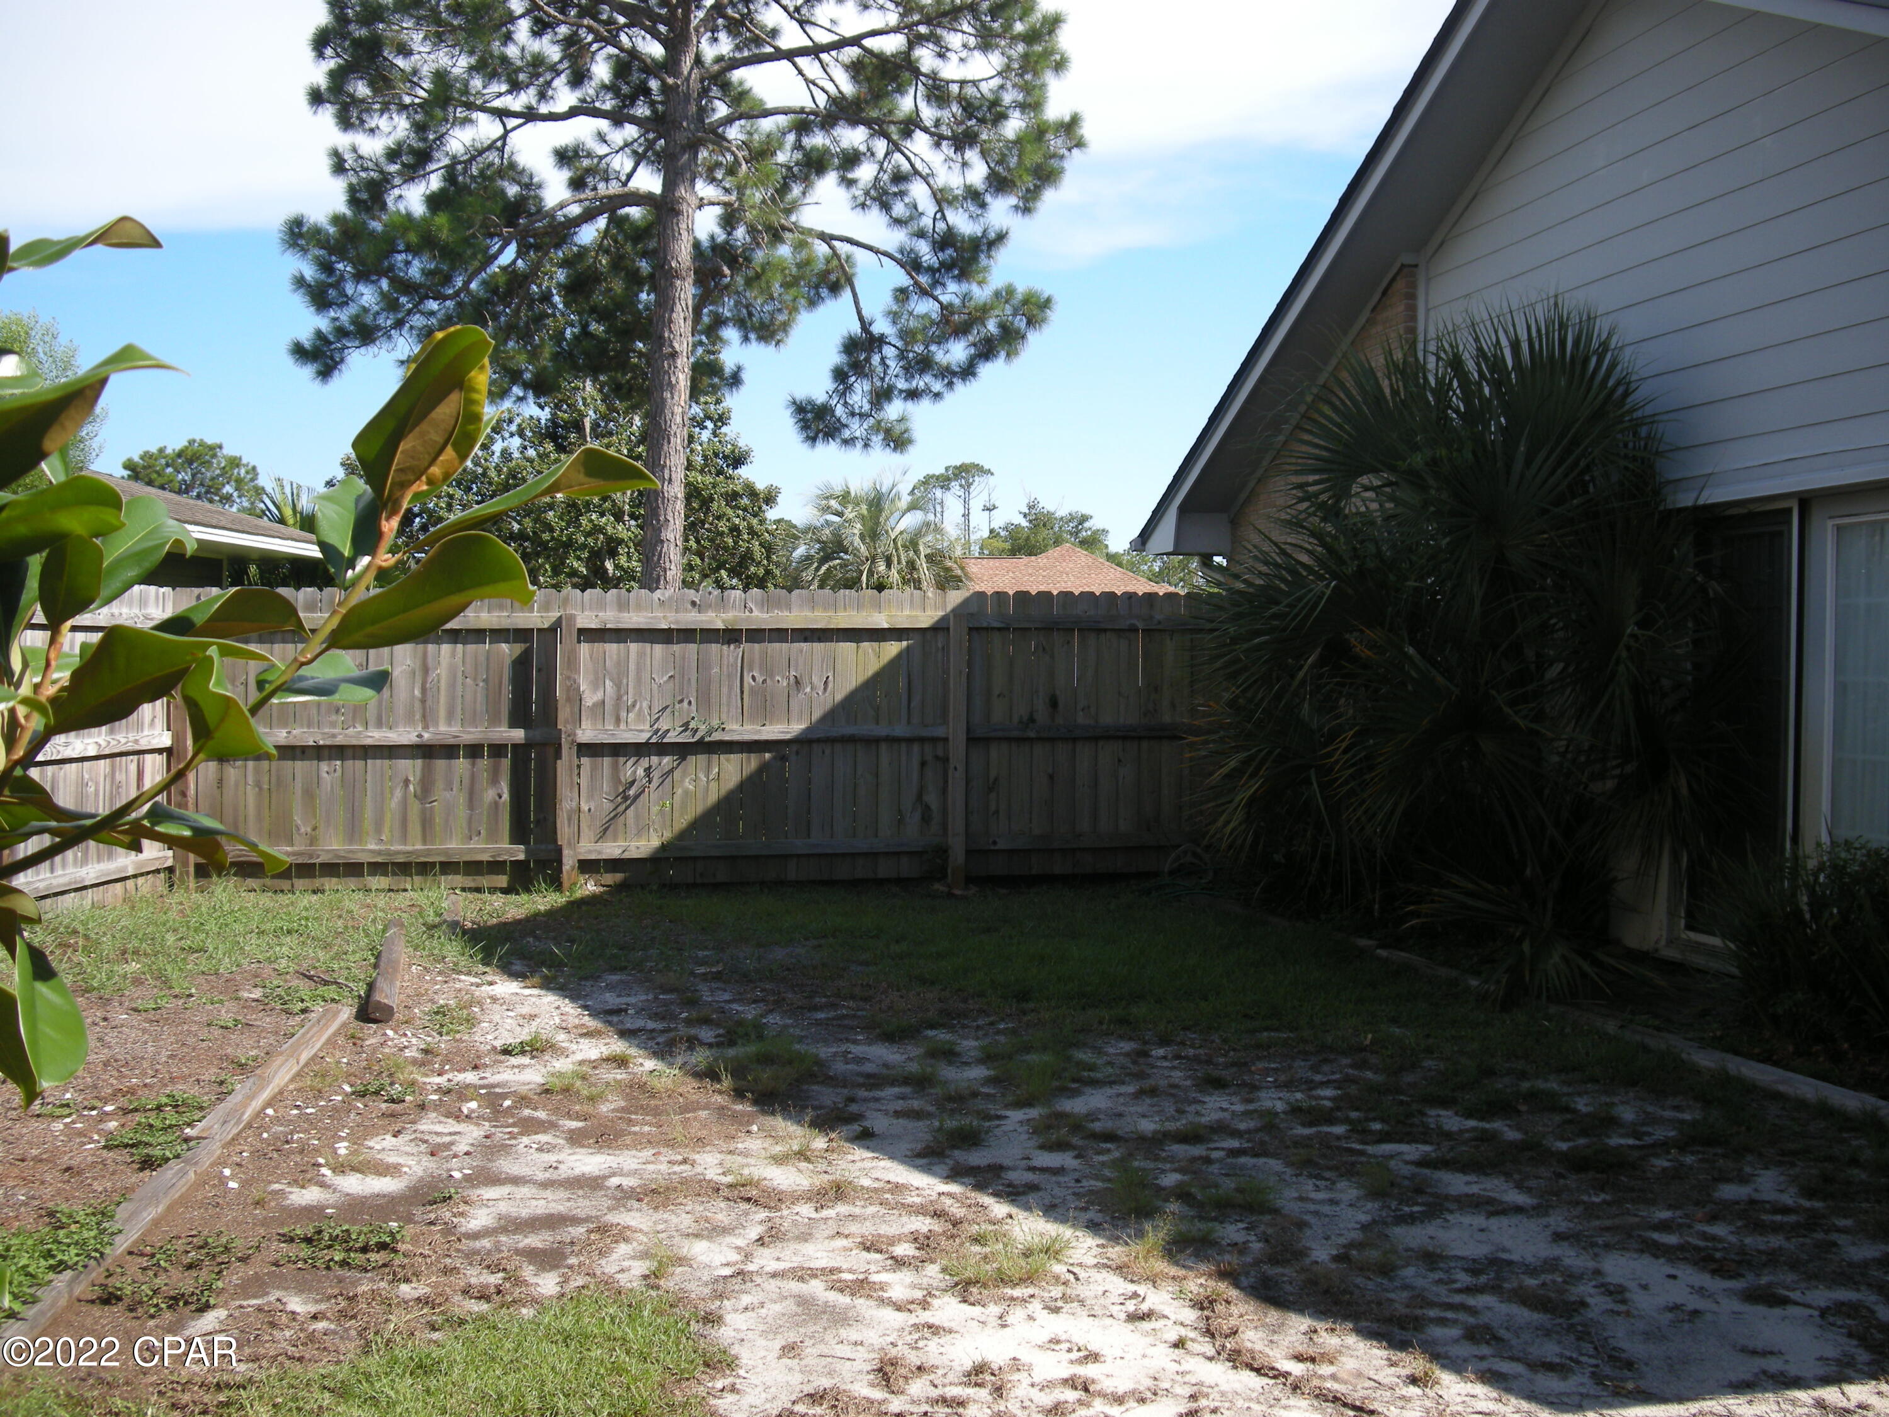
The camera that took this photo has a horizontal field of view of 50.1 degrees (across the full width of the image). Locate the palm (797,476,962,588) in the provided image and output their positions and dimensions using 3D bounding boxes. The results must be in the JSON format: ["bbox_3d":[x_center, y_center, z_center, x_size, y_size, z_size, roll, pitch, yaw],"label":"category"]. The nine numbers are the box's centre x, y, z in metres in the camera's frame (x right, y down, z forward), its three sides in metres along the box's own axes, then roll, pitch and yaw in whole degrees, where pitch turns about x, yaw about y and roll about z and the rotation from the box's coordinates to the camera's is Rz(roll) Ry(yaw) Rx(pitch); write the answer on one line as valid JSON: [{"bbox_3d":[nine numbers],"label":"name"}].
[{"bbox_3d":[-1.145,-1.829,36.000,3.250,4.700,3.250,0,2,0],"label":"palm"}]

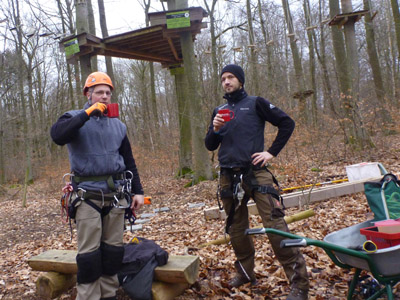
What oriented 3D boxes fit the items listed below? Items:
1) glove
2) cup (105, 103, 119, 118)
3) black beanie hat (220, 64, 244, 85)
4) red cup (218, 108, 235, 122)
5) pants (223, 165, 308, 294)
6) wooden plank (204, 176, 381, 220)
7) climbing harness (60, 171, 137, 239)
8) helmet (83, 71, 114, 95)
[{"bbox_3d":[-0.707,-0.272,2.200,0.150,0.100,0.095,-6,-1,28],"label":"glove"},{"bbox_3d":[-0.600,-0.265,2.200,0.112,0.093,0.082,-5,-1,-12],"label":"cup"},{"bbox_3d":[0.261,-0.581,2.540,0.185,0.170,0.215,-6,-1,31],"label":"black beanie hat"},{"bbox_3d":[0.191,-0.245,2.300,0.115,0.090,0.082,-5,-1,12],"label":"red cup"},{"bbox_3d":[0.481,0.577,2.470,0.580,0.940,0.370,-6,-1,19],"label":"pants"},{"bbox_3d":[1.745,0.868,5.723,3.498,0.150,0.110,-7,-1,-14],"label":"wooden plank"},{"bbox_3d":[-0.731,0.380,2.340,0.490,0.430,0.330,-5,-1,-22],"label":"climbing harness"},{"bbox_3d":[-0.737,-0.485,2.360,0.220,0.170,0.275,-4,-1,-37],"label":"helmet"}]

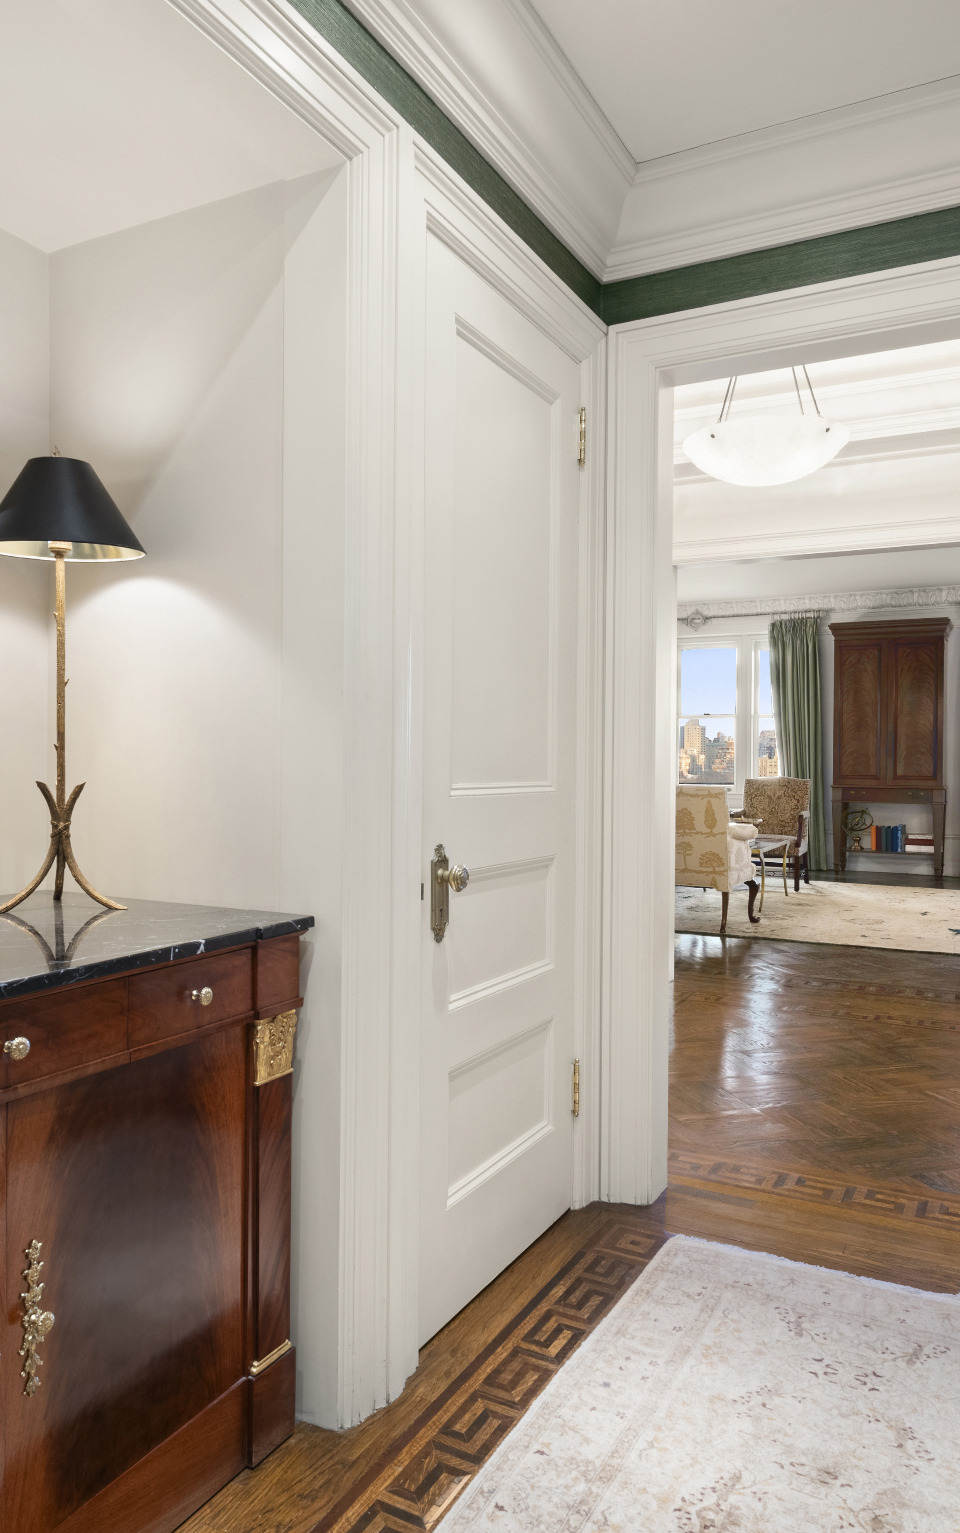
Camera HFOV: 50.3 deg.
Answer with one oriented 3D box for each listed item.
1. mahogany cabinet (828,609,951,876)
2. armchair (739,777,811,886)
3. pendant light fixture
[{"bbox_3d":[4.292,-0.184,10.700,1.150,2.650,0.470,1,0,29],"label":"mahogany cabinet"},{"bbox_3d":[2.789,0.622,9.765,0.720,1.025,0.770,1,0,29],"label":"armchair"},{"bbox_3d":[1.077,-1.415,3.852,0.610,0.720,0.610,1,0,29],"label":"pendant light fixture"}]

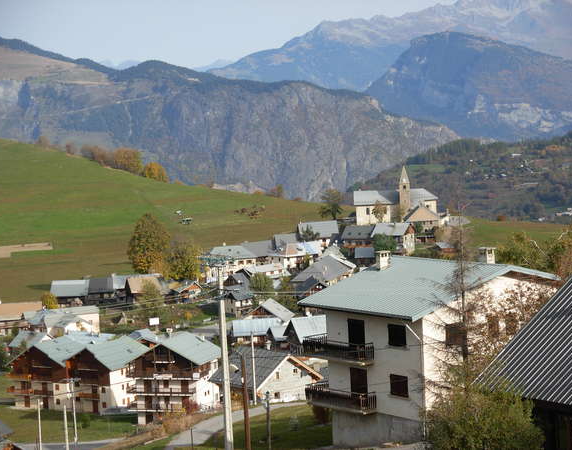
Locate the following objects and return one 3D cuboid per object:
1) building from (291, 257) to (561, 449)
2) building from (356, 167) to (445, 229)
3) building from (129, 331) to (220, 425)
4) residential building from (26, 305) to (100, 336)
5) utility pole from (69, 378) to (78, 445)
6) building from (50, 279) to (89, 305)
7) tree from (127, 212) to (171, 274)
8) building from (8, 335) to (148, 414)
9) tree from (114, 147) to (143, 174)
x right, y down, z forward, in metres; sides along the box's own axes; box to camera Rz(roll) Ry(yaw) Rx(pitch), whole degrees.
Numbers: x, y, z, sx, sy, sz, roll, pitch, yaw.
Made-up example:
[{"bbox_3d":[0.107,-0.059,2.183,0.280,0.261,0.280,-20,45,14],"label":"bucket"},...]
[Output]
[{"bbox_3d":[8.400,7.170,105.180,11.130,10.470,10.440,-5,6,-36],"label":"building"},{"bbox_3d":[45.440,-11.200,725.000,36.000,23.500,18.000,-2,5,0],"label":"building"},{"bbox_3d":[-18.540,25.790,303.000,13.000,13.600,12.000,-1,5,17],"label":"building"},{"bbox_3d":[-49.940,21.760,404.000,14.500,7.400,12.000,-4,5,-15],"label":"residential building"},{"bbox_3d":[-33.950,29.800,288.000,1.200,10.400,0.500,-2,5,0],"label":"utility pole"},{"bbox_3d":[-62.110,19.440,520.000,11.000,6.300,9.000,-2,5,0],"label":"building"},{"bbox_3d":[-42.240,5.740,555.000,13.200,18.800,13.200,-2,5,0],"label":"tree"},{"bbox_3d":[-37.470,26.880,327.000,21.200,11.600,14.500,0,5,27],"label":"building"},{"bbox_3d":[-78.580,-32.250,900.000,13.000,13.000,13.000,-2,5,0],"label":"tree"}]

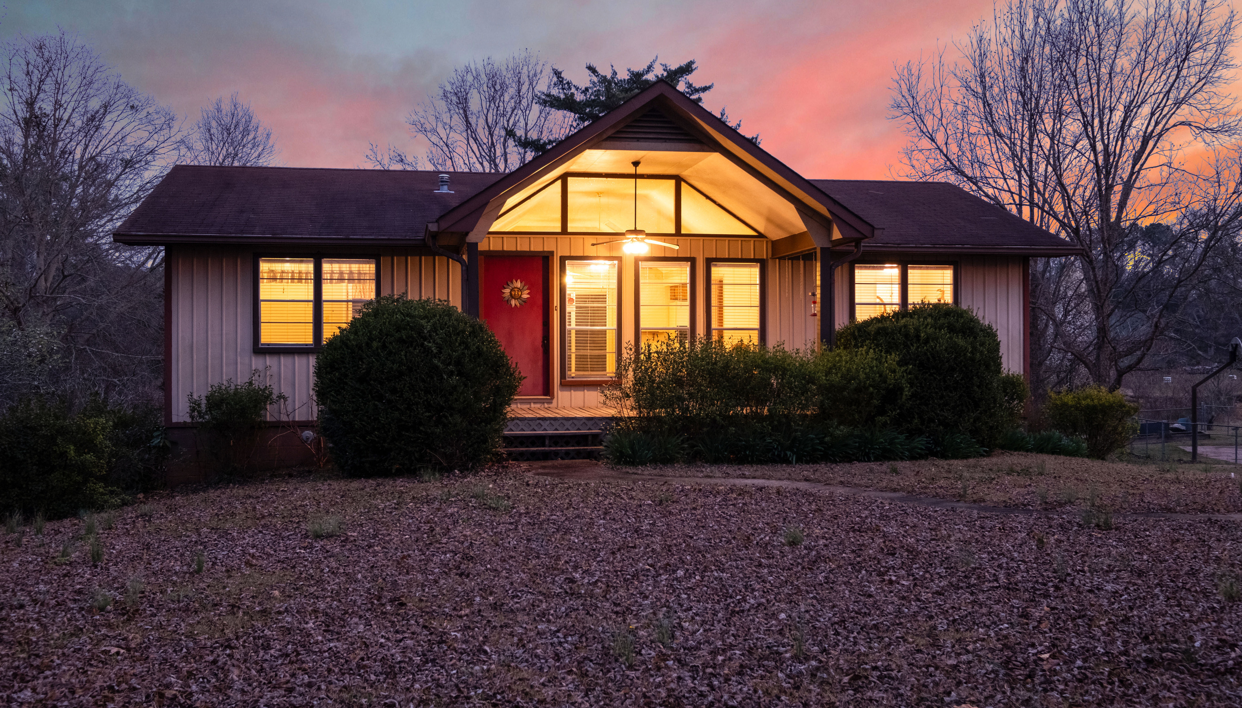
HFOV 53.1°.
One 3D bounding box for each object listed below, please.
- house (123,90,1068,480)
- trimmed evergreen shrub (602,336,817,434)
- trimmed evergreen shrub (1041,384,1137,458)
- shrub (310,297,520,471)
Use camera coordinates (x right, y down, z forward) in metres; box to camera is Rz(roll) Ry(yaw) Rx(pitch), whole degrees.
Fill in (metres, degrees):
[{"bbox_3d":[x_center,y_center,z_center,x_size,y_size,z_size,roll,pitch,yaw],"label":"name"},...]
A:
[{"bbox_3d":[-0.504,-0.926,21.524,14.080,5.277,10.941,0,0,-10],"label":"house"},{"bbox_3d":[1.137,0.497,15.900,2.650,1.442,1.150,0,0,-10],"label":"trimmed evergreen shrub"},{"bbox_3d":[6.353,0.926,16.800,1.280,0.985,1.250,0,0,-10],"label":"trimmed evergreen shrub"},{"bbox_3d":[-2.504,0.383,15.300,2.500,2.200,2.450,0,0,-10],"label":"shrub"}]

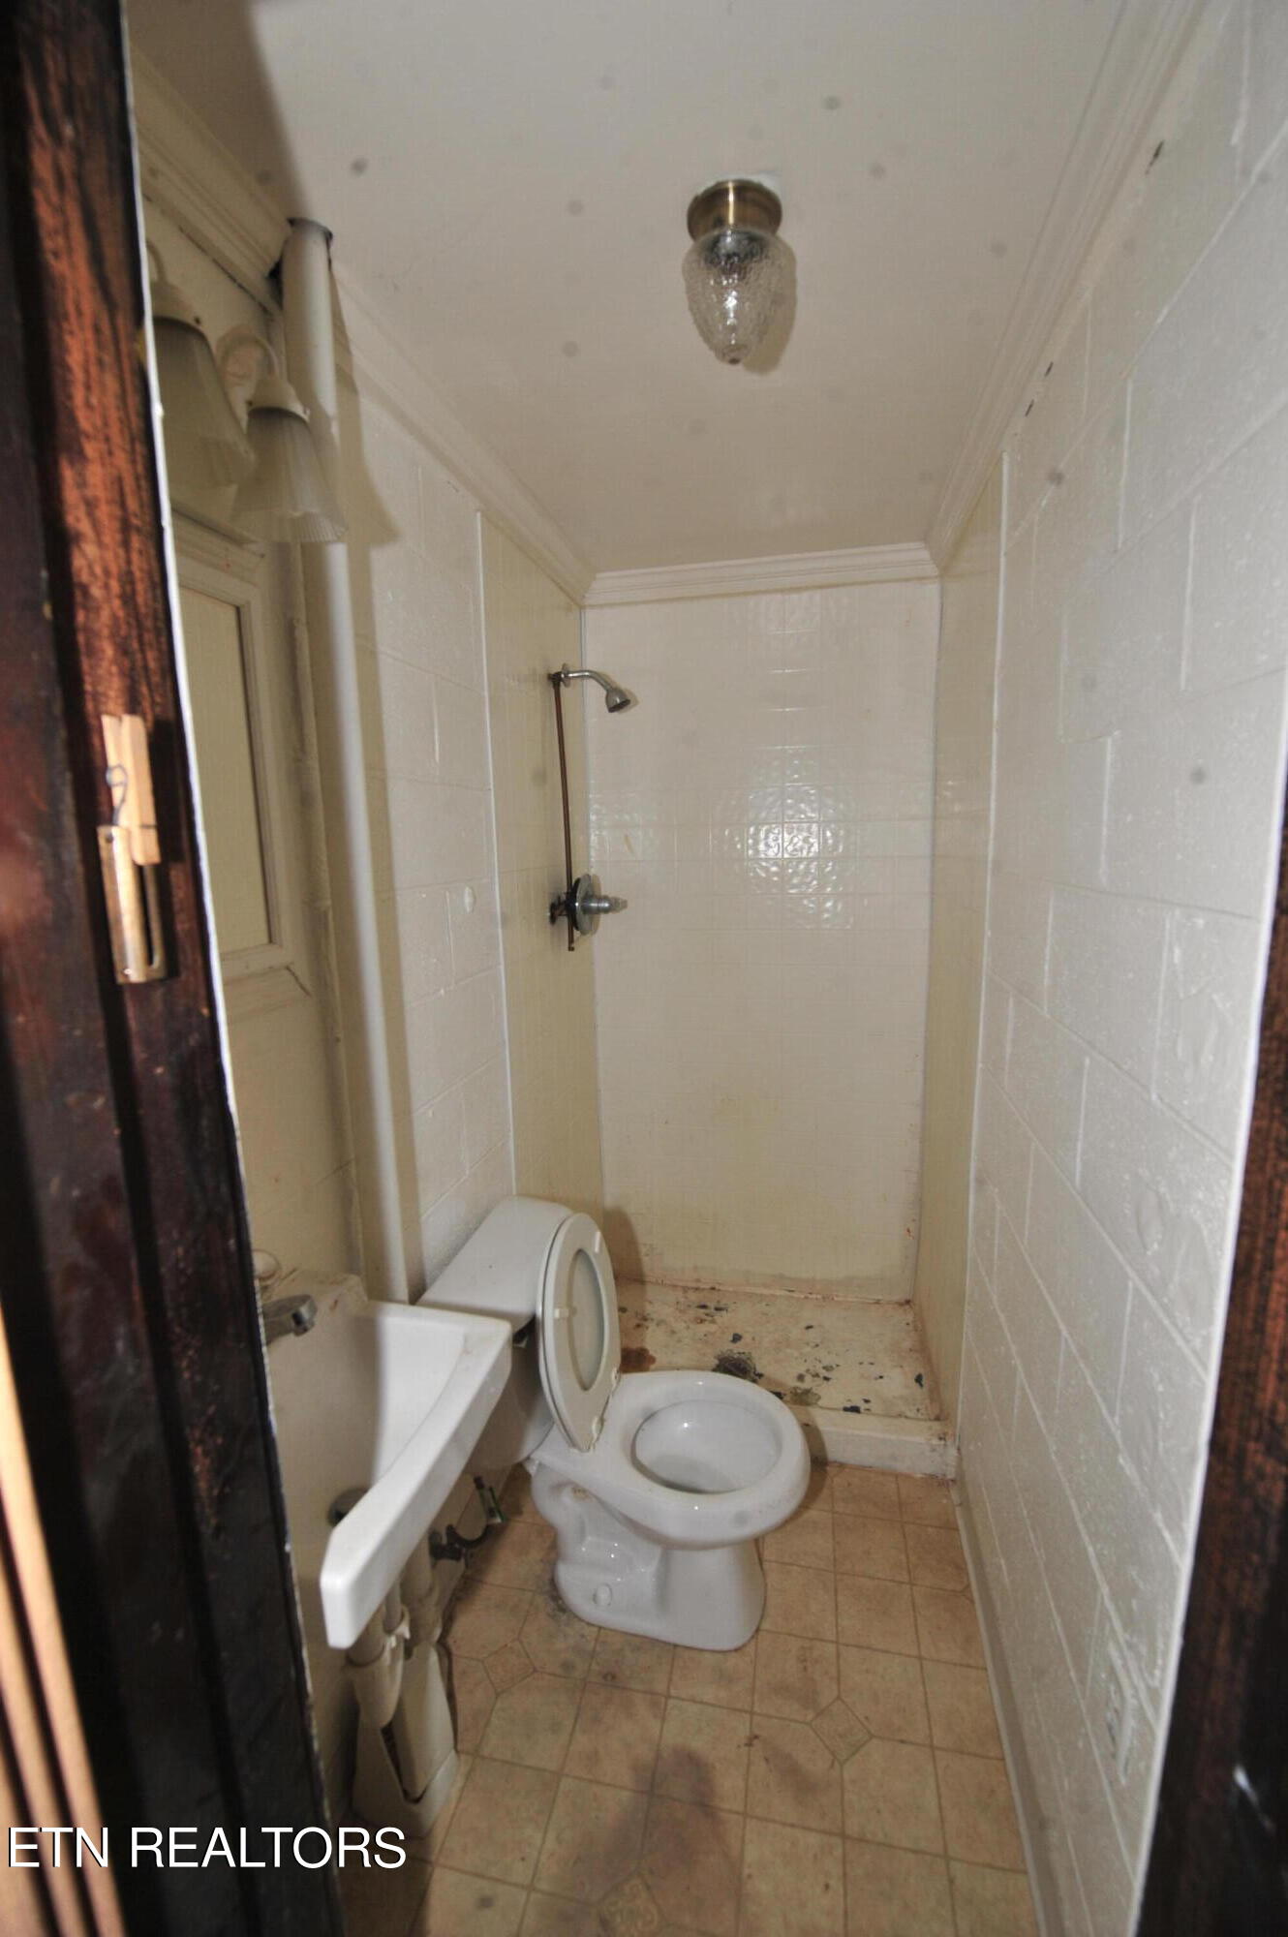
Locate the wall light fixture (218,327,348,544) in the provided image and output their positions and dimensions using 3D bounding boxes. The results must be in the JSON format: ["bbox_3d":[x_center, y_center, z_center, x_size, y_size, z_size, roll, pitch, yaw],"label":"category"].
[{"bbox_3d":[-0.453,-0.655,0.915,0.165,0.215,0.137,1,10,13],"label":"wall light fixture"}]

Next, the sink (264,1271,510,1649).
[{"bbox_3d":[-0.377,0.631,0.986,0.290,0.200,0.420,1,10,13],"label":"sink"}]

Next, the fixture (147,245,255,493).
[{"bbox_3d":[-0.489,-0.627,0.759,0.165,0.215,0.137,1,10,13],"label":"fixture"}]

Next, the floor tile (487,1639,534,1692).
[{"bbox_3d":[-0.255,1.324,1.425,0.074,0.008,0.074,-7,11,-33],"label":"floor tile"}]

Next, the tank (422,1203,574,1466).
[{"bbox_3d":[-0.257,0.743,1.586,0.216,0.342,0.447,1,9,13],"label":"tank"}]

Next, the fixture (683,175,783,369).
[{"bbox_3d":[0.121,-0.902,0.999,0.133,0.179,0.133,1,9,13],"label":"fixture"}]

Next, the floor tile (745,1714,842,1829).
[{"bbox_3d":[0.252,1.341,1.254,0.152,0.010,0.148,1,10,12],"label":"floor tile"}]

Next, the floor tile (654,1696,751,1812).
[{"bbox_3d":[0.104,1.332,1.278,0.151,0.008,0.150,1,10,12],"label":"floor tile"}]

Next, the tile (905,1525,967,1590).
[{"bbox_3d":[0.630,1.266,1.612,0.137,0.008,0.150,1,10,12],"label":"tile"}]

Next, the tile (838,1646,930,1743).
[{"bbox_3d":[0.433,1.318,1.366,0.152,0.010,0.148,1,10,12],"label":"tile"}]

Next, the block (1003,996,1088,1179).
[{"bbox_3d":[0.699,0.174,1.195,0.131,0.199,0.400,1,9,13],"label":"block"}]

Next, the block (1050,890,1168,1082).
[{"bbox_3d":[0.668,0.005,0.950,0.190,0.195,0.397,1,10,13],"label":"block"}]

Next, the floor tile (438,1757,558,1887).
[{"bbox_3d":[-0.223,1.352,1.198,0.151,0.008,0.150,1,10,12],"label":"floor tile"}]

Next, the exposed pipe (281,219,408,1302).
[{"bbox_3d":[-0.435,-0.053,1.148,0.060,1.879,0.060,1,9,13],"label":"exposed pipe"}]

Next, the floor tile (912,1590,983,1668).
[{"bbox_3d":[0.598,1.290,1.471,0.134,0.008,0.150,1,10,12],"label":"floor tile"}]

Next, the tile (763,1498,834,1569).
[{"bbox_3d":[0.347,1.267,1.675,0.152,0.010,0.148,1,10,12],"label":"tile"}]

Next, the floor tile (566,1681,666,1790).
[{"bbox_3d":[-0.046,1.338,1.311,0.152,0.010,0.148,1,10,11],"label":"floor tile"}]

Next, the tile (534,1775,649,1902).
[{"bbox_3d":[-0.077,1.362,1.172,0.152,0.010,0.148,1,10,12],"label":"tile"}]

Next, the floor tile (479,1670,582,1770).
[{"bbox_3d":[-0.193,1.328,1.340,0.151,0.008,0.150,1,10,12],"label":"floor tile"}]

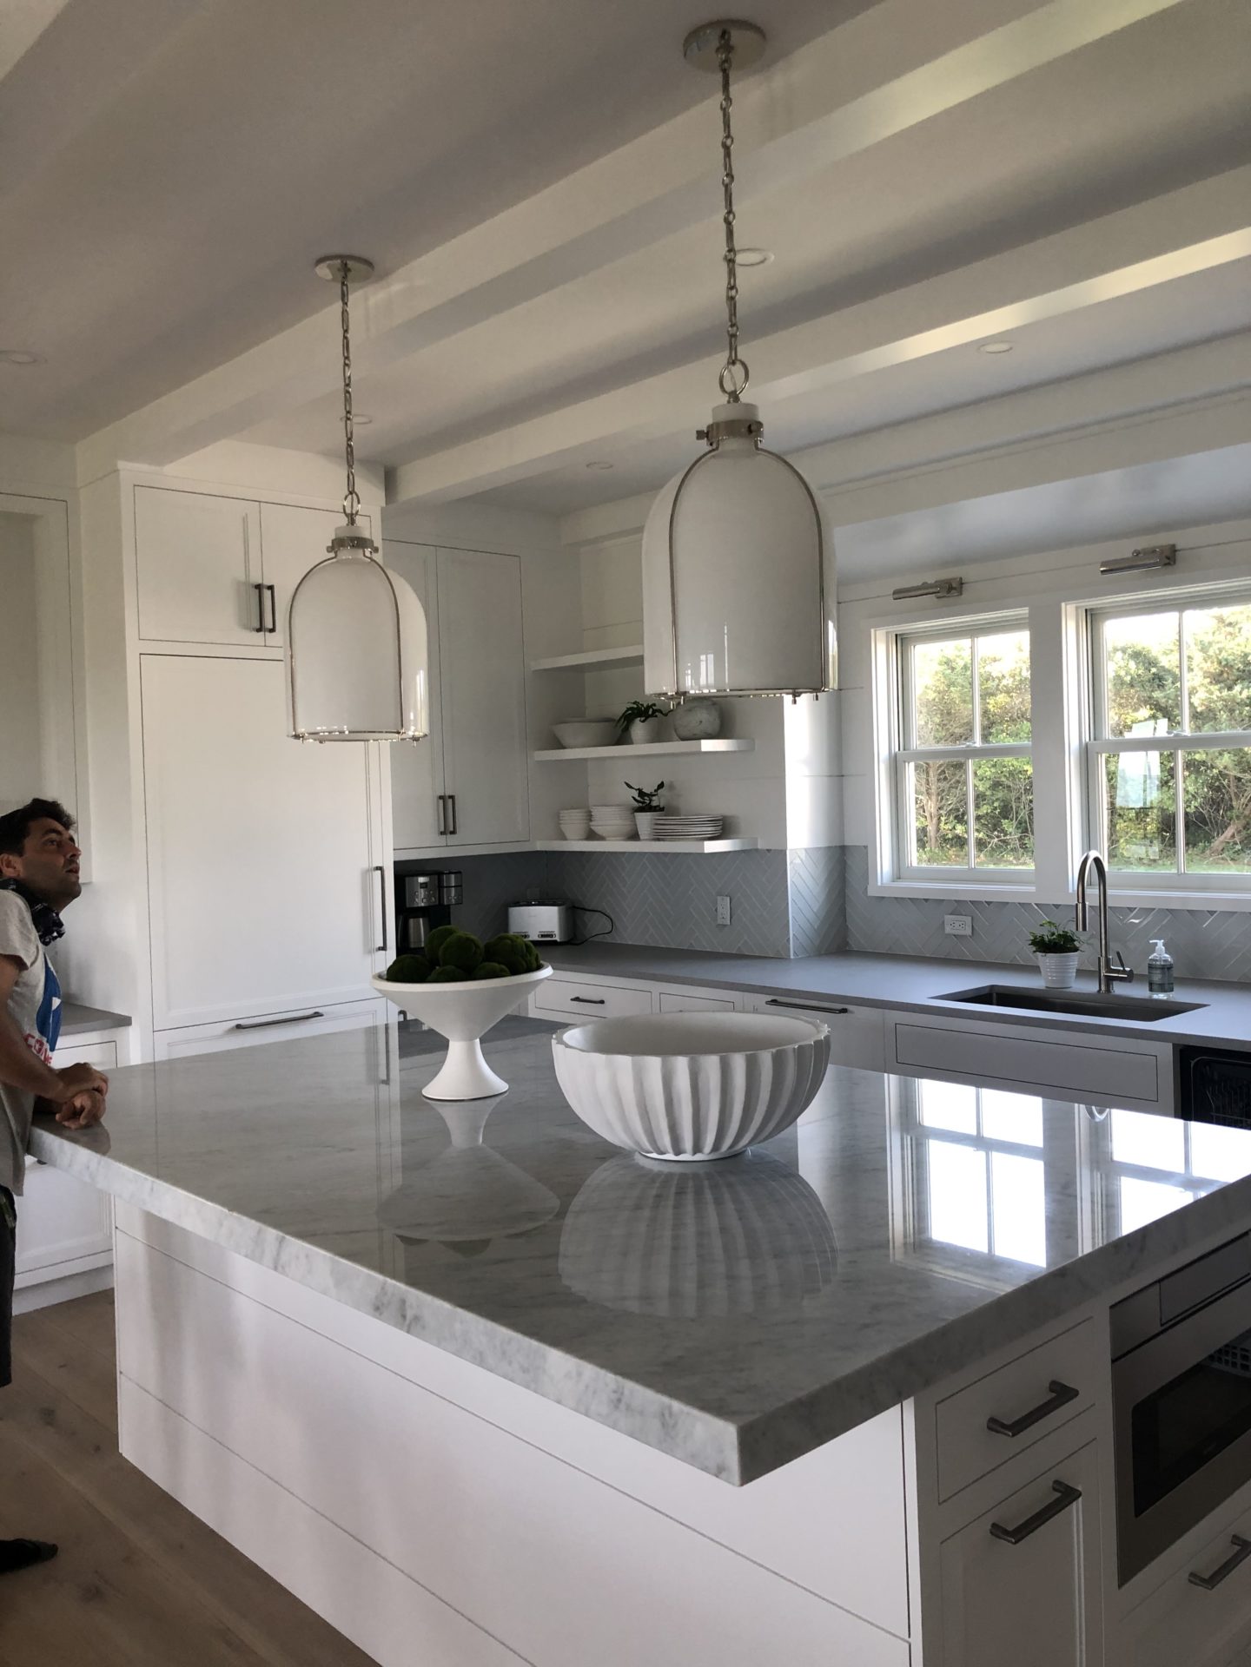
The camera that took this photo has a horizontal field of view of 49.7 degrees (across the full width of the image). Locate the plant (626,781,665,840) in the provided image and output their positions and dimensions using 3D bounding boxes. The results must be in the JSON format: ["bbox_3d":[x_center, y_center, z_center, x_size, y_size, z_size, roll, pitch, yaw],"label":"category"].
[{"bbox_3d":[0.093,-0.101,5.951,0.172,0.253,0.172,-2,1,0],"label":"plant"}]

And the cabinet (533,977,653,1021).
[{"bbox_3d":[0.051,0.672,5.657,0.520,0.135,0.715,-3,2,-43],"label":"cabinet"}]

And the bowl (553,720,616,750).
[{"bbox_3d":[-0.178,-0.449,6.228,0.307,0.143,0.307,-2,1,0],"label":"bowl"}]

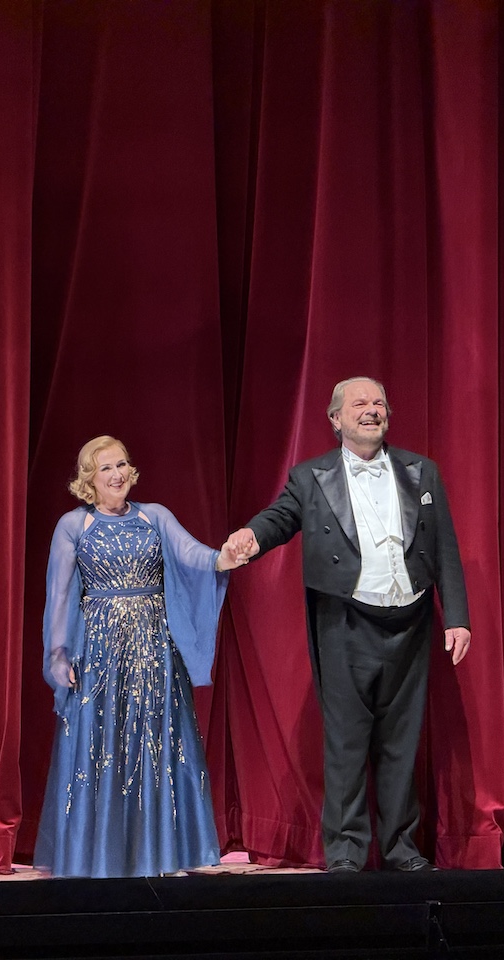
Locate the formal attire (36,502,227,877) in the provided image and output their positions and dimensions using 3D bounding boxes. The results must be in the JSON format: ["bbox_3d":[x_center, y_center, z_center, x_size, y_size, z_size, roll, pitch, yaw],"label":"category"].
[{"bbox_3d":[-0.458,0.794,13.950,0.700,1.400,0.570,-1,-2,-8],"label":"formal attire"}]

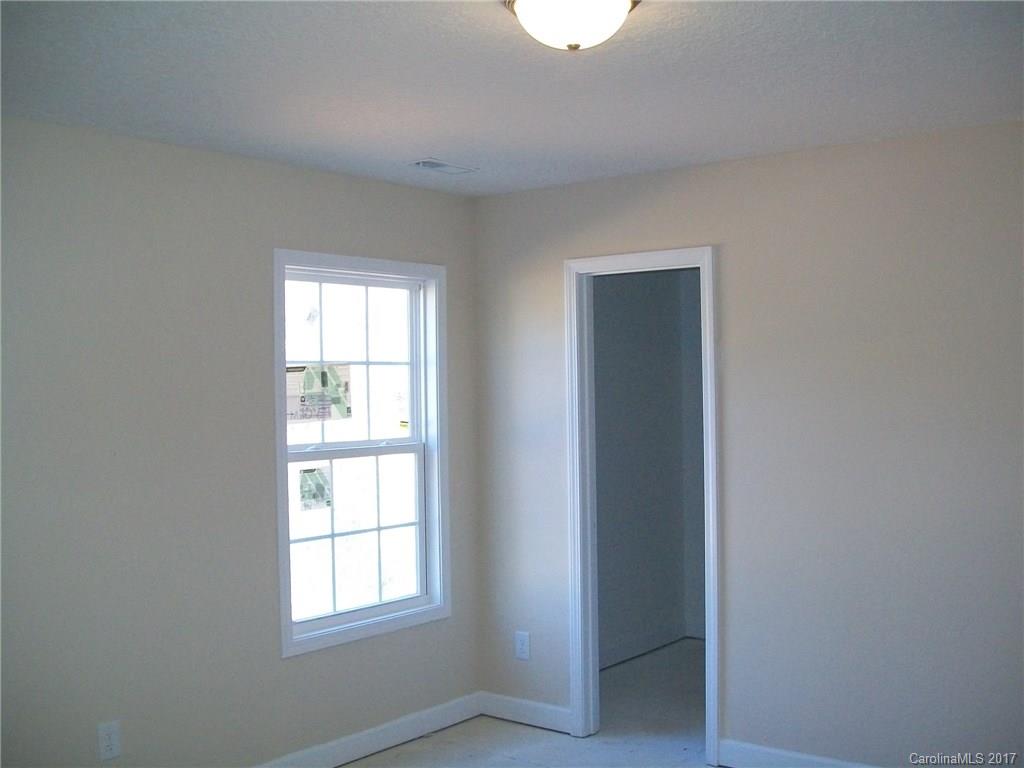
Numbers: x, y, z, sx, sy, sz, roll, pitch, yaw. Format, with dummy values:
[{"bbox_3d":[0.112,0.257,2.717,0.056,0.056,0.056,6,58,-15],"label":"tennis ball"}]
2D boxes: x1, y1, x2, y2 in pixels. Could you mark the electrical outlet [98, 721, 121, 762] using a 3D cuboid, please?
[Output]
[{"bbox_3d":[-1.324,1.173,3.504,0.010,0.119,0.074,-1,0,39],"label":"electrical outlet"}]

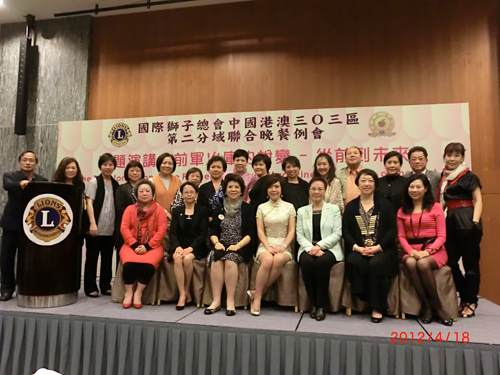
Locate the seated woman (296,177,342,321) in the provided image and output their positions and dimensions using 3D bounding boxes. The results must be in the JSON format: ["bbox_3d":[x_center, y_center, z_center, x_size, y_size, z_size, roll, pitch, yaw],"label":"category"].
[{"bbox_3d":[0.652,0.525,3.864,0.480,1.307,0.740,0,-5,13],"label":"seated woman"}]

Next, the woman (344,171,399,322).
[{"bbox_3d":[1.121,0.488,3.786,0.510,1.380,0.750,0,-5,14],"label":"woman"}]

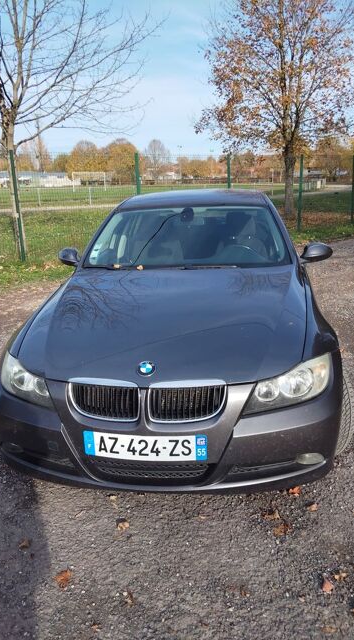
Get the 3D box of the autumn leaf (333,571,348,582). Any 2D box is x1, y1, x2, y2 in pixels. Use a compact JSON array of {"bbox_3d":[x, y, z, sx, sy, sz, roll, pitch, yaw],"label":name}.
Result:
[{"bbox_3d":[0.636,0.998,1.799,0.052,0.020,0.050,-2,17,0],"label":"autumn leaf"}]

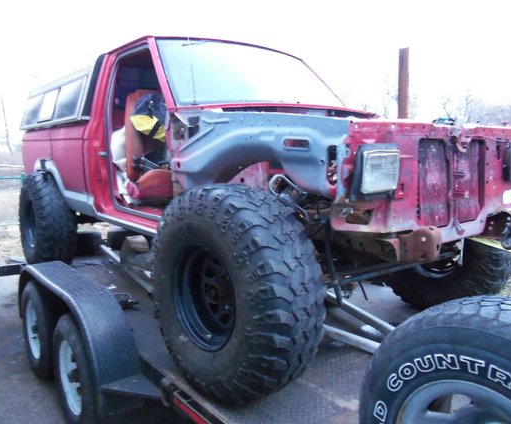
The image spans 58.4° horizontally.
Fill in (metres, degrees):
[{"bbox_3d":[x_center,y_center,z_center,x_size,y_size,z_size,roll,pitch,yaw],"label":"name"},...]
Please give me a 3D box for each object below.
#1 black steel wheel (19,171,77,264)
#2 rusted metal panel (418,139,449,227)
[{"bbox_3d":[-1.890,0.074,4.155,0.302,0.870,0.870,-7,10,-38],"label":"black steel wheel"},{"bbox_3d":[0.753,-0.125,1.934,0.240,0.370,0.040,-7,10,-38],"label":"rusted metal panel"}]

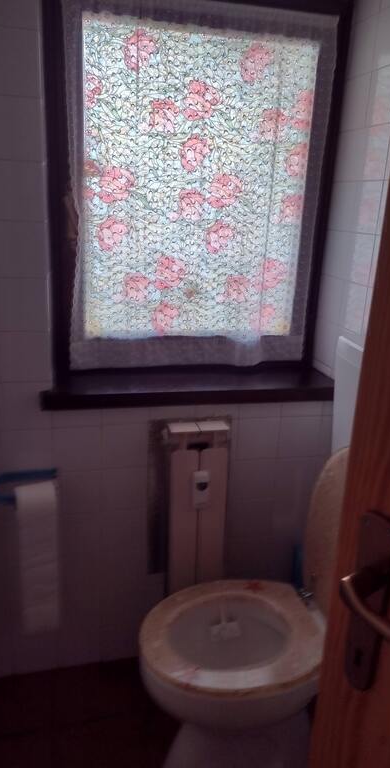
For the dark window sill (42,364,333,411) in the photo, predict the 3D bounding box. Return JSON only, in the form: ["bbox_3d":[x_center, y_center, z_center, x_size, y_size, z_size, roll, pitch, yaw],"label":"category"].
[{"bbox_3d":[-0.008,0.010,1.709,0.835,0.040,0.178,-2,19,-14],"label":"dark window sill"}]

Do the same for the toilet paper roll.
[{"bbox_3d":[-0.415,0.460,1.598,0.099,0.421,0.094,-2,19,-14],"label":"toilet paper roll"}]

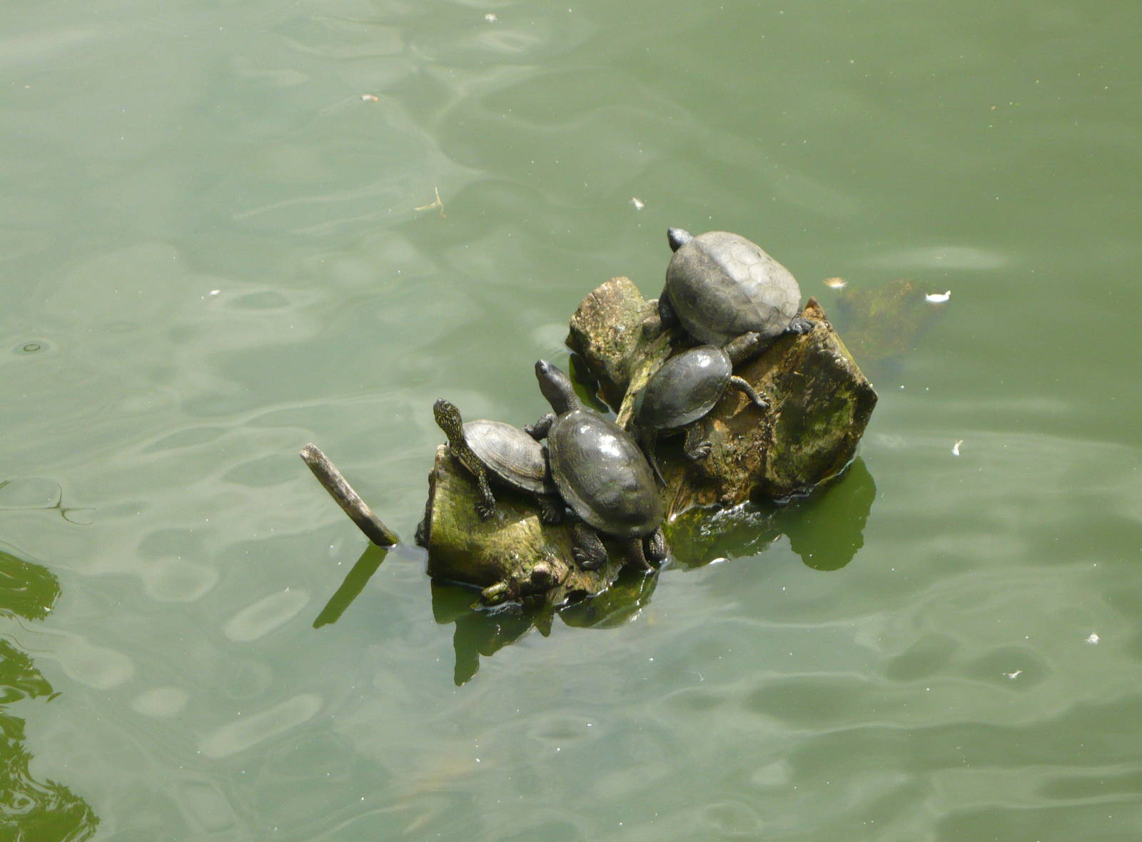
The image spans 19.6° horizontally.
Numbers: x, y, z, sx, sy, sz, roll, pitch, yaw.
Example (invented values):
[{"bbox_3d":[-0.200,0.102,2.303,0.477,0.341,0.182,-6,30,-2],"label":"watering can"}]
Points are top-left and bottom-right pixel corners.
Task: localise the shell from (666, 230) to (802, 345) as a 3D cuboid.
[{"bbox_3d":[0.201,-0.167,4.080,0.150,0.080,0.188,-35,55,-24],"label":"shell"}]

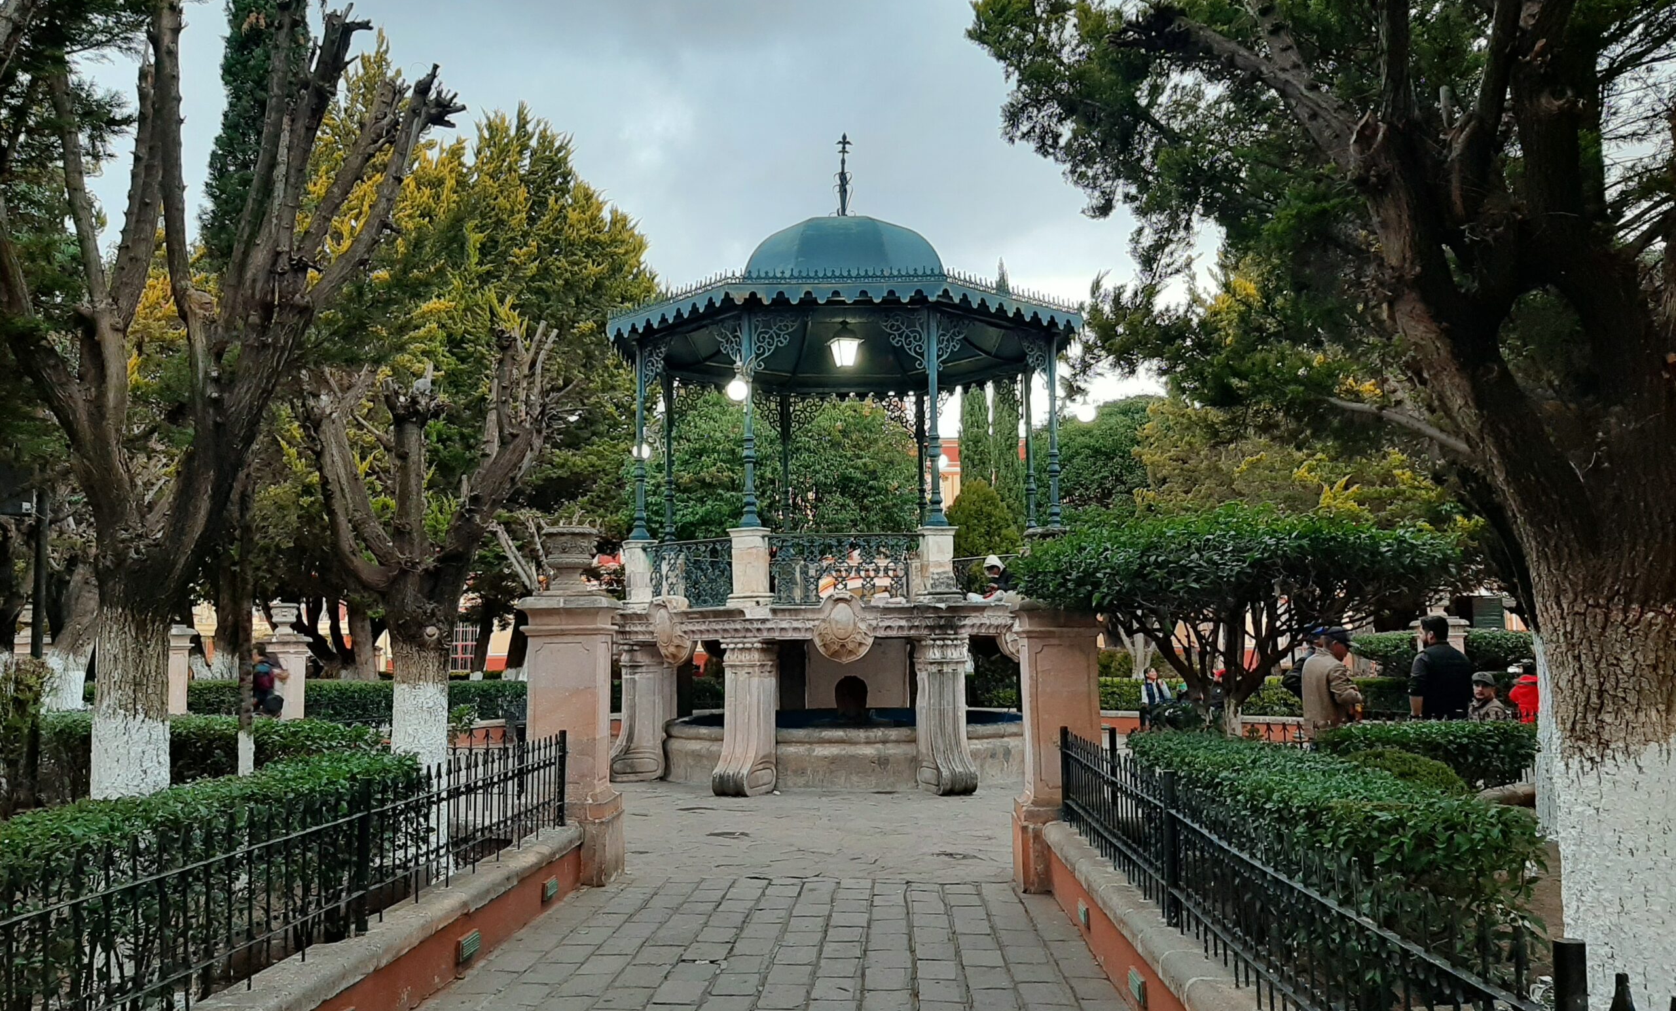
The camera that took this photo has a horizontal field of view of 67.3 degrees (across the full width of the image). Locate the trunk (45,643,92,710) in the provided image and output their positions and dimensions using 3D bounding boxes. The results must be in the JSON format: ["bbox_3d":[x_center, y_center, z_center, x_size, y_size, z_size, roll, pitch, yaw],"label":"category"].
[{"bbox_3d":[-9.081,2.299,14.838,0.550,1.330,0.500,0,-7,0],"label":"trunk"}]

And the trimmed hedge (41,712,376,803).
[{"bbox_3d":[-5.737,2.175,10.713,5.000,0.750,0.950,-6,-9,37],"label":"trimmed hedge"}]

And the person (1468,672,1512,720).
[{"bbox_3d":[5.554,2.084,10.620,0.520,1.360,0.500,-5,-8,30],"label":"person"}]

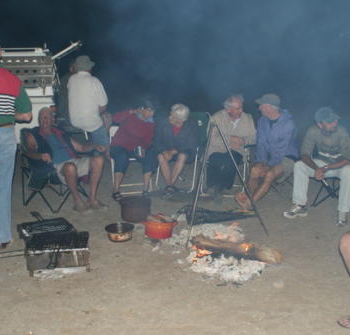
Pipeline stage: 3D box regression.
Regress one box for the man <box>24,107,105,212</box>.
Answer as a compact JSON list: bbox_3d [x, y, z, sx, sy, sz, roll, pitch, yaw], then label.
[{"bbox_3d":[-1.235,-0.128,6.101,0.700,1.080,0.950,-11,15,-43],"label":"man"}]

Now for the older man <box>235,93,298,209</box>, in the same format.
[{"bbox_3d":[1.070,-0.215,6.243,0.540,1.210,0.820,8,14,37],"label":"older man"}]

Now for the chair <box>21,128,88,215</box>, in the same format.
[{"bbox_3d":[-1.360,-0.040,6.170,0.600,0.880,0.770,7,13,31],"label":"chair"}]

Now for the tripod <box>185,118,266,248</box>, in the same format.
[{"bbox_3d":[0.465,0.083,5.017,0.750,1.090,0.730,0,11,0],"label":"tripod"}]

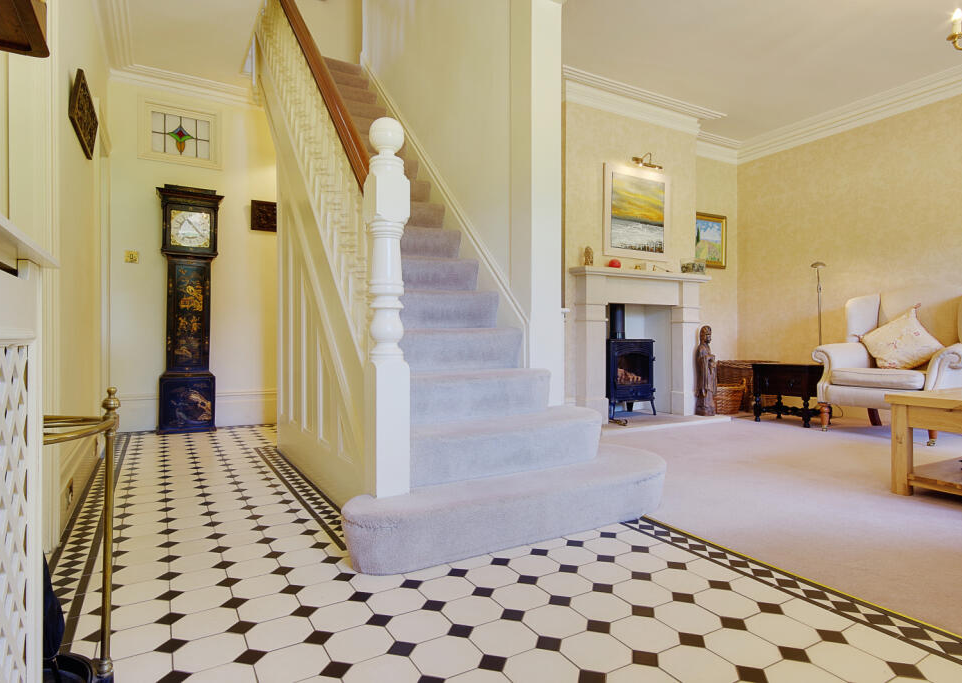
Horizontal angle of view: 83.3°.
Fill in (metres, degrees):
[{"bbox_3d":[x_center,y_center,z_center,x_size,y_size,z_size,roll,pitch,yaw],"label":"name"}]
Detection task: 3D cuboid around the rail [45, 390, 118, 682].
[{"bbox_3d":[-0.798,0.407,0.968,0.240,0.630,0.340,0,0,-31],"label":"rail"}]

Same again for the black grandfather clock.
[{"bbox_3d":[-2.326,-0.247,4.329,0.470,1.940,0.240,0,0,-31],"label":"black grandfather clock"}]

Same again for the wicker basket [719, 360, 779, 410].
[{"bbox_3d":[2.620,0.430,5.250,0.370,0.480,0.430,0,0,-31],"label":"wicker basket"}]

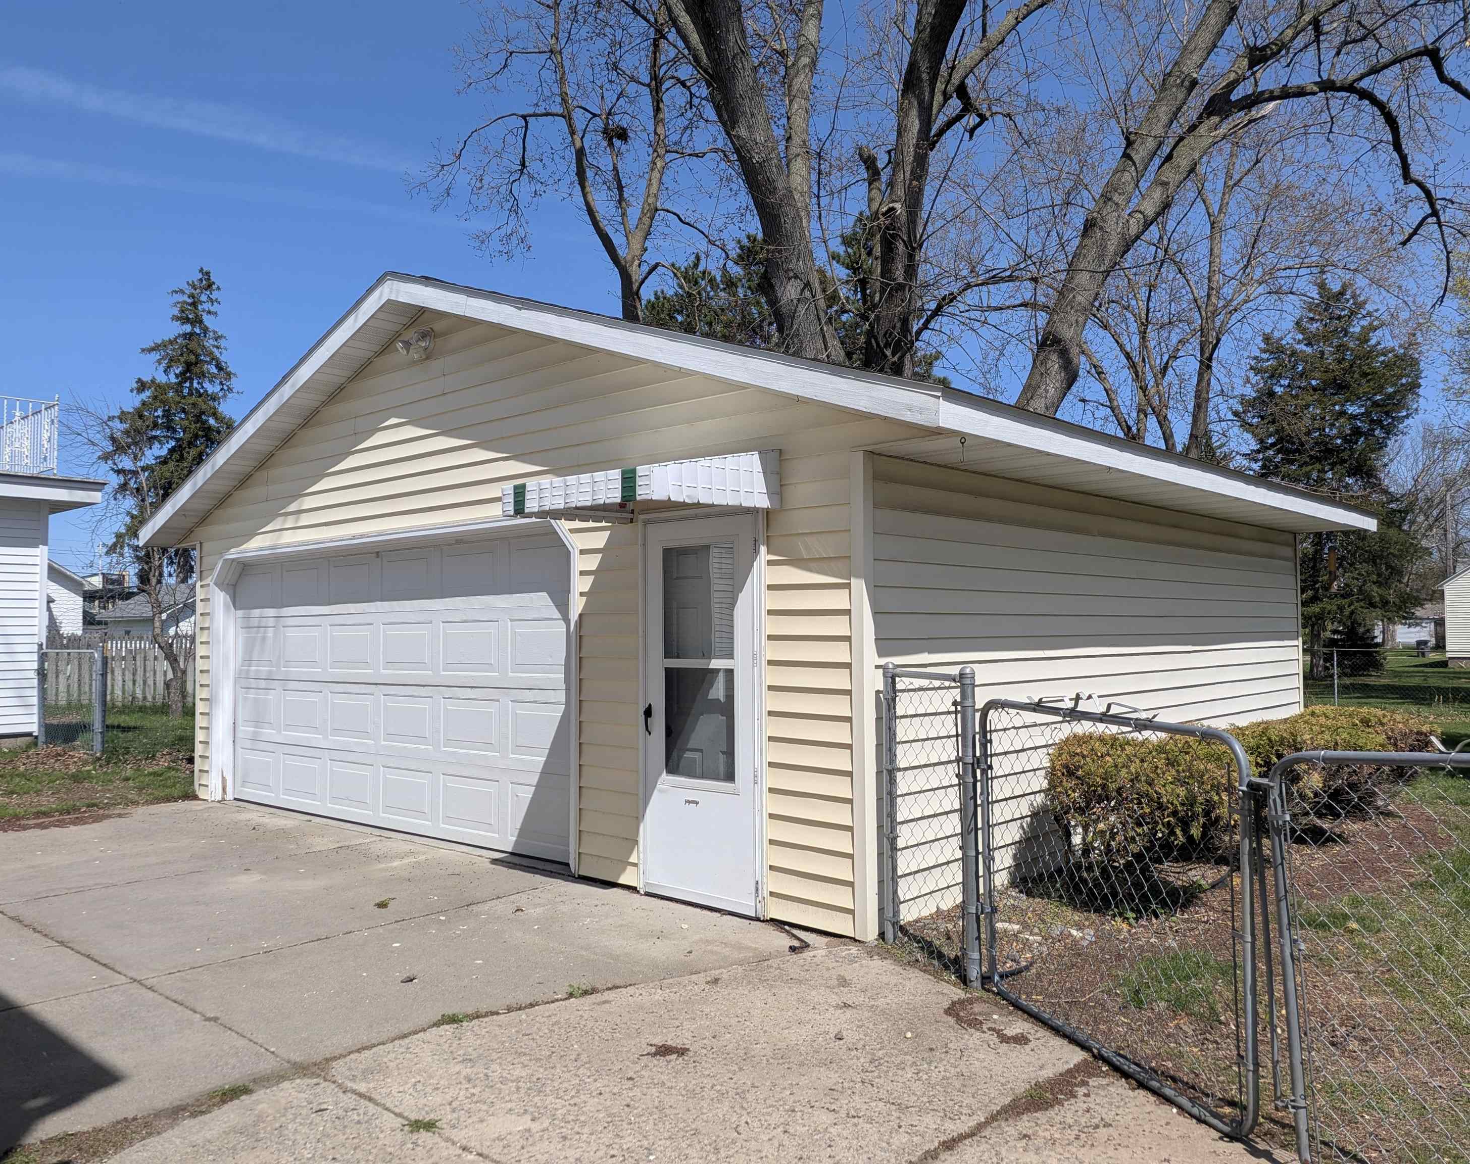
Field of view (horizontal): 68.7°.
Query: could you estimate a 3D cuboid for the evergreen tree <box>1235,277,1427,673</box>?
[{"bbox_3d":[19.383,-3.451,35.000,6.200,12.940,6.200,0,-3,0],"label":"evergreen tree"}]

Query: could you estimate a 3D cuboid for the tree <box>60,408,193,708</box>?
[{"bbox_3d":[-9.978,-0.381,17.800,2.500,5.270,2.500,0,-3,0],"label":"tree"}]

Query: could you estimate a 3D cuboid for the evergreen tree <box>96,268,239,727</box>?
[{"bbox_3d":[-17.160,-3.179,33.000,5.200,12.940,5.200,0,-3,0],"label":"evergreen tree"}]

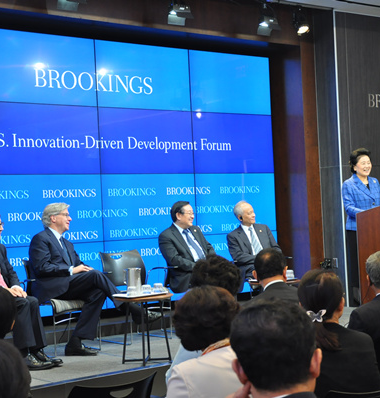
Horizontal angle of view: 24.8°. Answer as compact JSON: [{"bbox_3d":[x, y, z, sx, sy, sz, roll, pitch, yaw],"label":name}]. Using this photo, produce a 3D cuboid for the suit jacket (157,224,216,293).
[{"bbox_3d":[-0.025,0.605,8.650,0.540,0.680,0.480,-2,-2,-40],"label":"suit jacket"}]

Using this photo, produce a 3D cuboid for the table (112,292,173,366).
[{"bbox_3d":[-0.349,1.031,6.811,0.470,0.510,0.470,-3,-1,0],"label":"table"}]

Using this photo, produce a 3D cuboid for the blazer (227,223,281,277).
[{"bbox_3d":[0.681,0.564,9.211,0.540,0.620,0.460,-2,-2,-32],"label":"blazer"}]

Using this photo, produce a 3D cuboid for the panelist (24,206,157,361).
[{"bbox_3d":[-0.880,0.678,7.540,1.080,1.300,0.580,-3,-2,24],"label":"panelist"}]

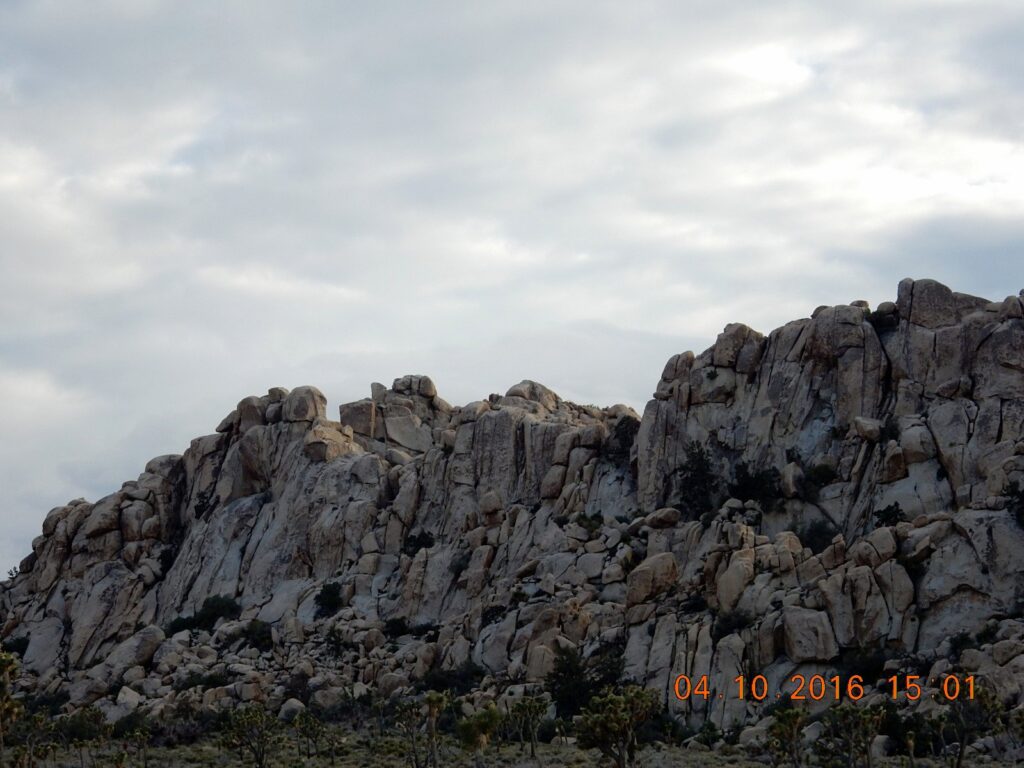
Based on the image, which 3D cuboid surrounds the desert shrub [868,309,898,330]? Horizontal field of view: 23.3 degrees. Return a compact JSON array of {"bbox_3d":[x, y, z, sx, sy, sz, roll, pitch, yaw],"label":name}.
[{"bbox_3d":[34.984,-6.074,234.000,2.830,2.070,2.400,0,-8,0],"label":"desert shrub"}]

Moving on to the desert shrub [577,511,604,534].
[{"bbox_3d":[6.860,12.260,220.000,2.260,2.080,2.140,0,-8,0],"label":"desert shrub"}]

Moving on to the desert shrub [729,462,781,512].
[{"bbox_3d":[22.250,9.542,228.000,4.771,4.633,3.817,0,-8,0],"label":"desert shrub"}]

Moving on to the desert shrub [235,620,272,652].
[{"bbox_3d":[-20.520,20.120,198.000,2.810,2.500,2.670,0,-8,0],"label":"desert shrub"}]

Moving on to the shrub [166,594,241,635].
[{"bbox_3d":[-25.327,18.923,204.000,6.080,3.280,3.950,0,-8,0],"label":"shrub"}]

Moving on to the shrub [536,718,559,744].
[{"bbox_3d":[2.761,26.291,188.000,1.816,1.947,1.725,0,-8,0],"label":"shrub"}]

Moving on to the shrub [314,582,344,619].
[{"bbox_3d":[-15.129,17.948,206.000,2.490,2.980,2.110,0,-8,0],"label":"shrub"}]

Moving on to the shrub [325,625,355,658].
[{"bbox_3d":[-13.670,20.520,198.000,2.500,2.650,2.370,0,-8,0],"label":"shrub"}]

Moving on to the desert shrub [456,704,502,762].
[{"bbox_3d":[-1.830,19.690,140.000,2.540,3.200,2.410,0,-8,0],"label":"desert shrub"}]

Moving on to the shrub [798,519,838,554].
[{"bbox_3d":[27.427,13.624,222.000,3.484,3.184,2.962,0,-8,0],"label":"shrub"}]

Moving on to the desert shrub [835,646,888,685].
[{"bbox_3d":[26.800,21.520,190.000,4.200,2.850,3.690,0,-8,0],"label":"desert shrub"}]

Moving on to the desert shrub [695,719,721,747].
[{"bbox_3d":[14.791,26.366,188.000,1.970,2.120,1.670,0,-8,0],"label":"desert shrub"}]

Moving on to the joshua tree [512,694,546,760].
[{"bbox_3d":[1.070,20.951,152.000,2.080,3.910,1.770,0,-8,0],"label":"joshua tree"}]

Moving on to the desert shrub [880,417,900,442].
[{"bbox_3d":[33.967,4.083,223.000,1.790,2.330,1.530,0,-8,0],"label":"desert shrub"}]

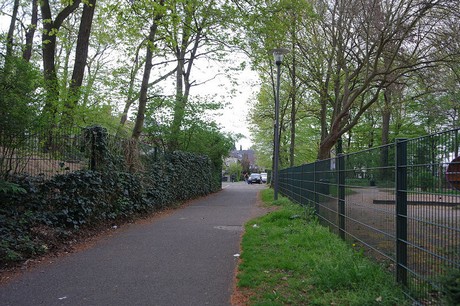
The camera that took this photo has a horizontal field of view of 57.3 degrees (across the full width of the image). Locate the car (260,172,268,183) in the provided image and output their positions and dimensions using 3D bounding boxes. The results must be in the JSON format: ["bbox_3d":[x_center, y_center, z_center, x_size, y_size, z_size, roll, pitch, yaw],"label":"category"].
[{"bbox_3d":[5.500,3.860,65.000,1.760,1.520,4.300,1,-3,6],"label":"car"}]

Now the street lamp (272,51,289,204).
[{"bbox_3d":[1.850,-1.070,16.150,0.650,5.850,0.650,1,-3,0],"label":"street lamp"}]

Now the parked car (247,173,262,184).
[{"bbox_3d":[3.470,3.530,58.000,1.740,1.450,4.200,1,-3,7],"label":"parked car"}]

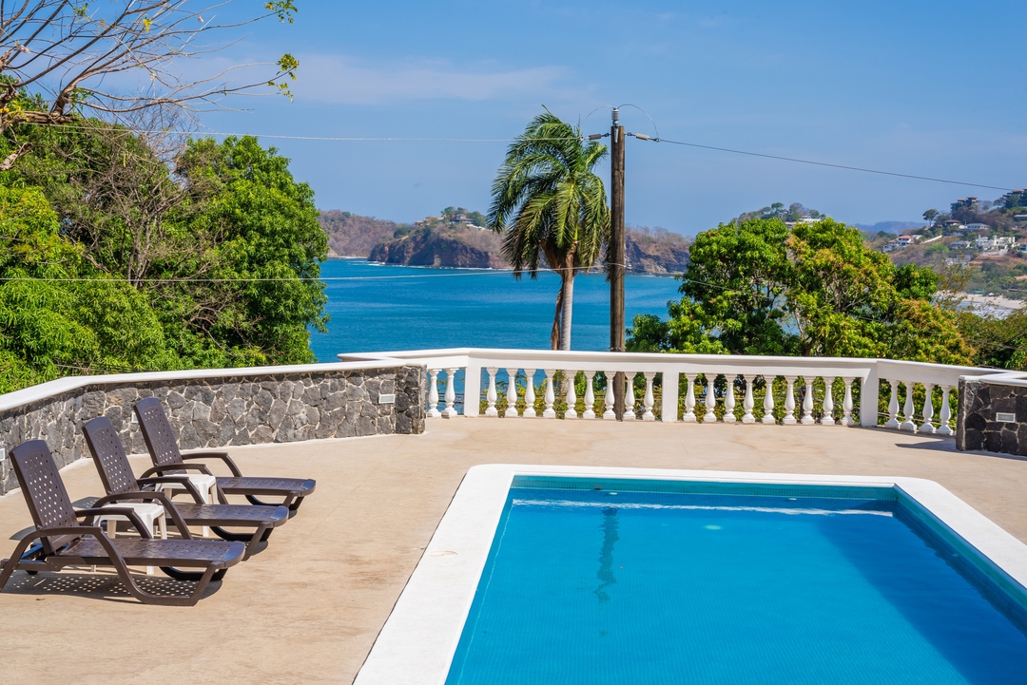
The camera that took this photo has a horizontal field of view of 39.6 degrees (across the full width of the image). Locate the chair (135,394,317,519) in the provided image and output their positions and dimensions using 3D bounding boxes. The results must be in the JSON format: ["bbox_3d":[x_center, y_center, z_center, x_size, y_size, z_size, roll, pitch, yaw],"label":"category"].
[{"bbox_3d":[-2.503,1.004,12.362,1.641,0.985,0.706,2,4,6],"label":"chair"}]

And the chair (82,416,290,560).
[{"bbox_3d":[-2.526,1.101,11.020,1.641,0.985,0.706,2,4,3],"label":"chair"}]

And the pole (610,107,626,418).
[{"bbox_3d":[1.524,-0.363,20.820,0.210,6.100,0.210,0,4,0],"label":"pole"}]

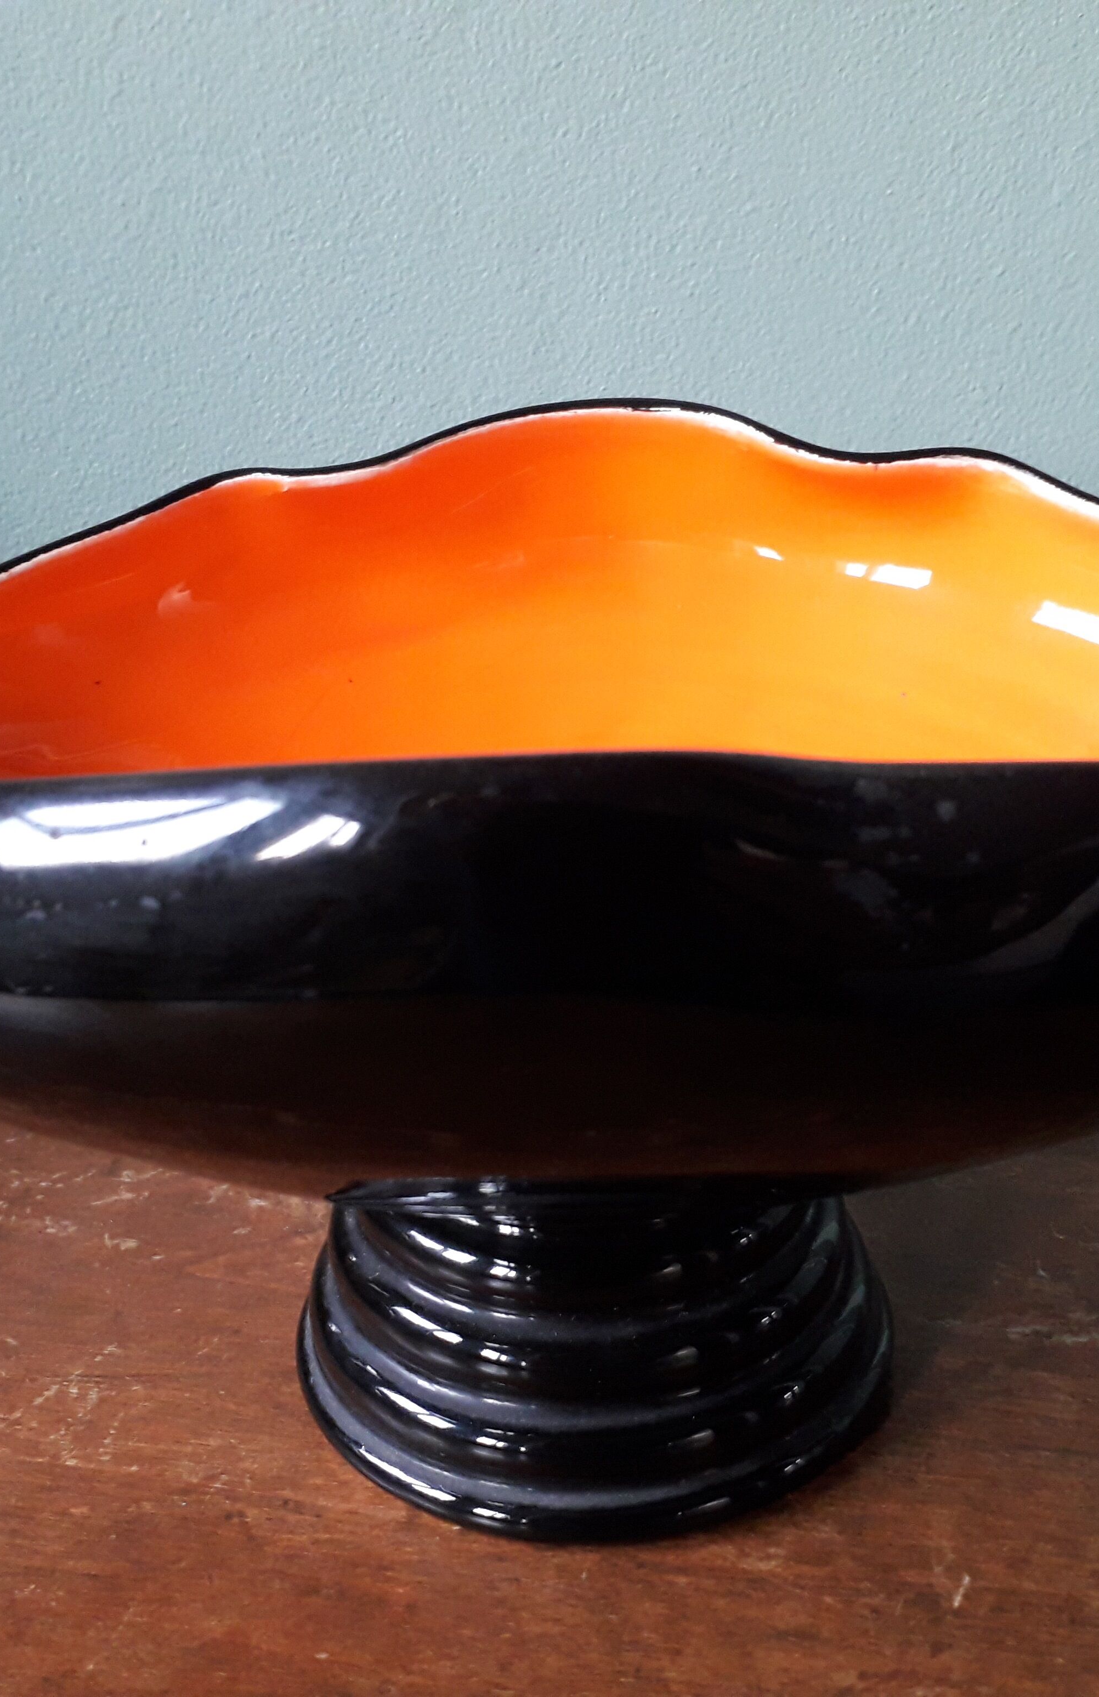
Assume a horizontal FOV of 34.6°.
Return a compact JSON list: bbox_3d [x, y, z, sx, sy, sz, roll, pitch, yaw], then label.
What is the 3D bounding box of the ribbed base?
[{"bbox_3d":[0.009,0.073,0.351,0.121,0.052,0.121,0,23,0],"label":"ribbed base"}]

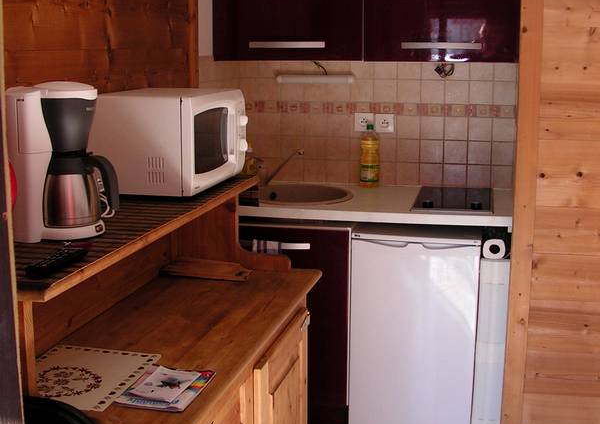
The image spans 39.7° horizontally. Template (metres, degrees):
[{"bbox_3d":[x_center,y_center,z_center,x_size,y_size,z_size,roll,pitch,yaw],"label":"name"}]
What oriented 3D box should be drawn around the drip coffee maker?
[{"bbox_3d":[-0.490,-0.110,1.742,0.258,0.331,0.169,4,11,21],"label":"drip coffee maker"}]

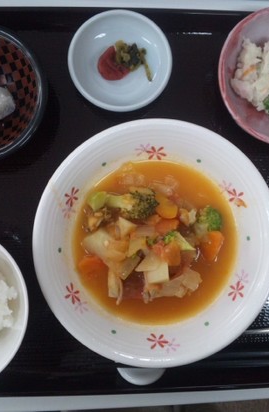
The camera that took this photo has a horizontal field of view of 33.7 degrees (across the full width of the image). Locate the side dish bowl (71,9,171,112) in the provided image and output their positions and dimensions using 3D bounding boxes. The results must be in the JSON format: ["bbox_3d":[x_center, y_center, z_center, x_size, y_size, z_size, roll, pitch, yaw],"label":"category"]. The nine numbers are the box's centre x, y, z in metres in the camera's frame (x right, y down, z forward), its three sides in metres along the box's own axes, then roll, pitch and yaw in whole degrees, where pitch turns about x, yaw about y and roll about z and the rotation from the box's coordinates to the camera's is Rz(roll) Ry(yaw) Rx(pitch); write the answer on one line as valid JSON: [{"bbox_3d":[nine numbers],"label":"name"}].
[{"bbox_3d":[-0.013,-0.127,0.402,0.090,0.028,0.090,0,89,-3],"label":"side dish bowl"}]

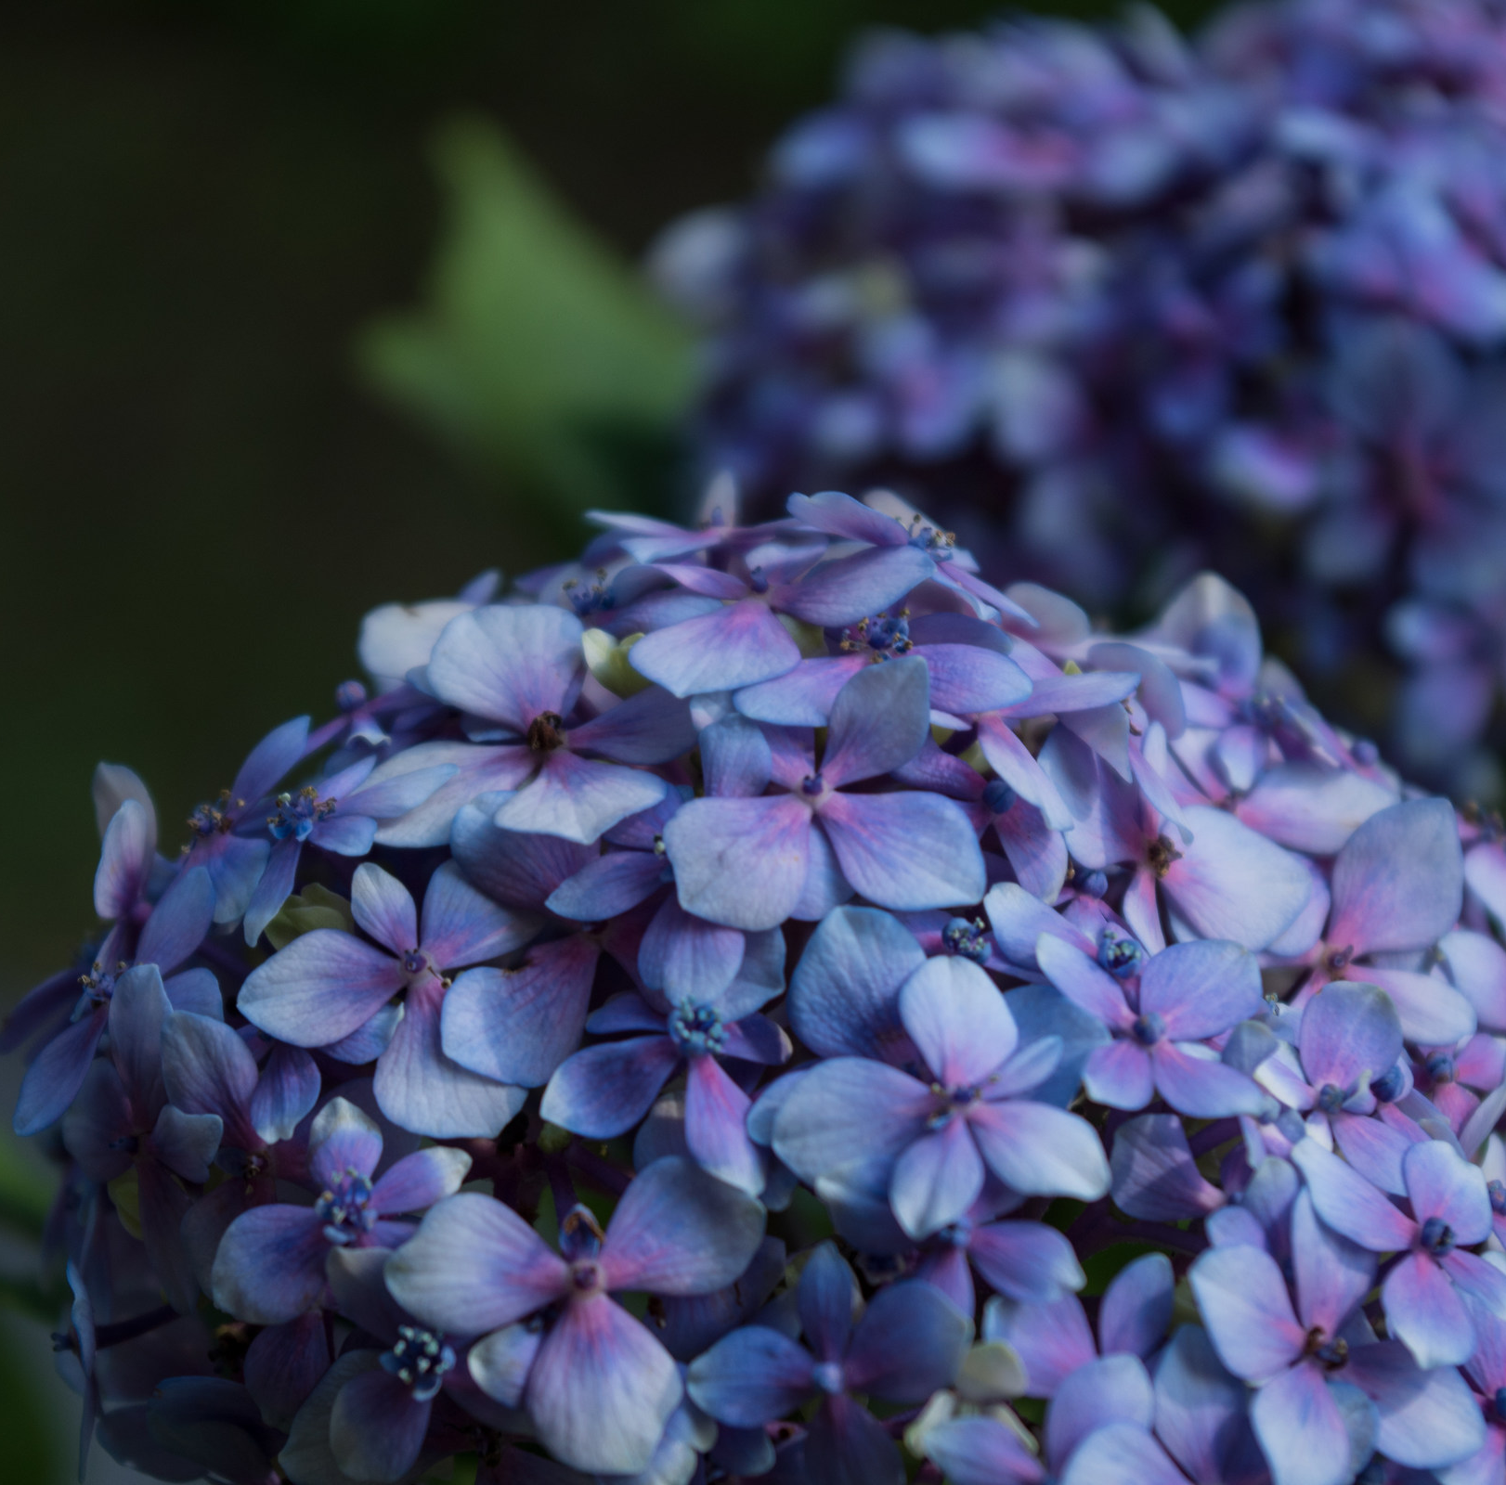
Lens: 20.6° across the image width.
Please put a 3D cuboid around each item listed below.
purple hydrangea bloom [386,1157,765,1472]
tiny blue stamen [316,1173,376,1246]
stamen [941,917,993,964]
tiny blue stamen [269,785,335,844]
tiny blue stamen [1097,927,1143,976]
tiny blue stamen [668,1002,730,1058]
[{"bbox_3d":[-0.018,0.059,0.430,0.038,0.032,0.015,3,-2,9],"label":"purple hydrangea bloom"},{"bbox_3d":[-0.043,0.050,0.440,0.006,0.007,0.005,11,-3,28],"label":"tiny blue stamen"},{"bbox_3d":[0.022,0.021,0.434,0.005,0.005,0.005,-4,-20,-11],"label":"stamen"},{"bbox_3d":[-0.050,0.008,0.462,0.007,0.005,0.005,22,62,46],"label":"tiny blue stamen"},{"bbox_3d":[0.039,0.022,0.439,0.005,0.004,0.005,-8,65,-20],"label":"tiny blue stamen"},{"bbox_3d":[-0.006,0.030,0.428,0.006,0.006,0.005,2,-14,7],"label":"tiny blue stamen"}]

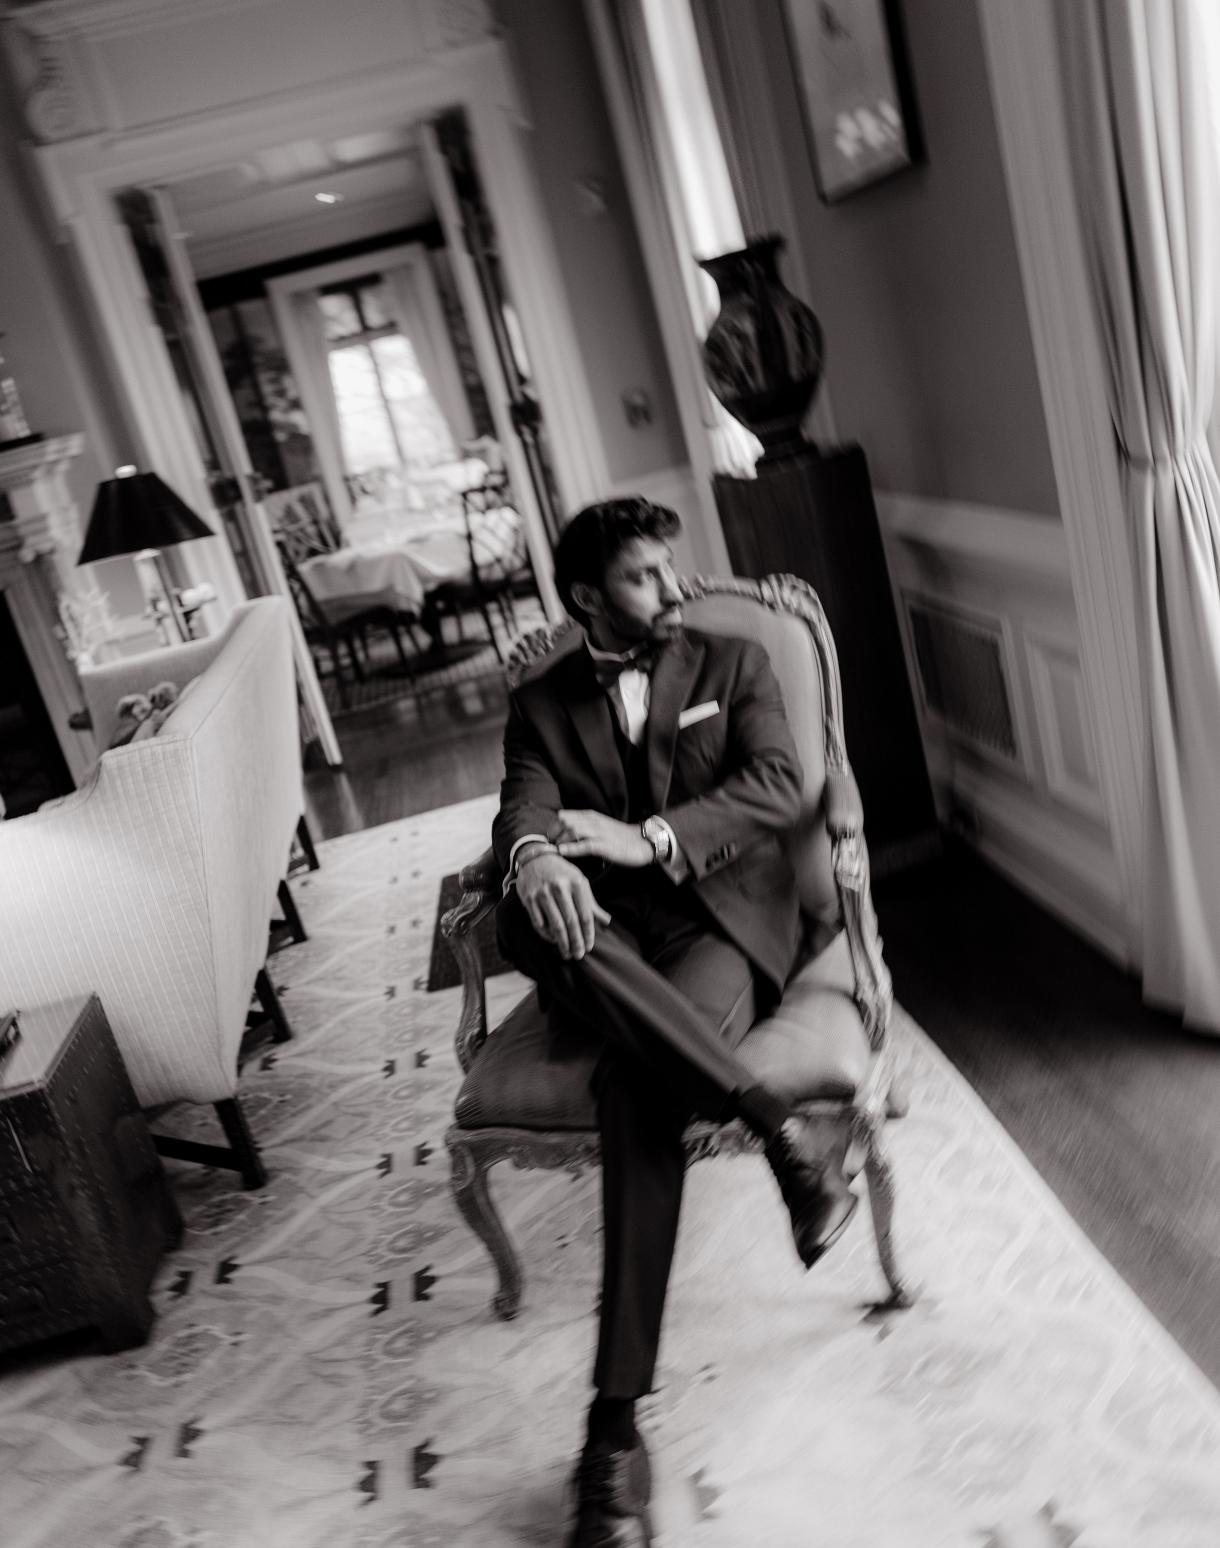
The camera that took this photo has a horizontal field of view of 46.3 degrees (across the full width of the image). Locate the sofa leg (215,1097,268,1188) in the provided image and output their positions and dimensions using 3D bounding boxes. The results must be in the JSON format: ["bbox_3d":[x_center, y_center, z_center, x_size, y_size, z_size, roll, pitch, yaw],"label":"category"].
[{"bbox_3d":[-0.746,0.748,2.881,0.045,0.196,0.043,-16,15,-4],"label":"sofa leg"}]

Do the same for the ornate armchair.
[{"bbox_3d":[0.099,0.243,2.334,0.700,1.020,0.710,-9,16,19],"label":"ornate armchair"}]

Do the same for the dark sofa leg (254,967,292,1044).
[{"bbox_3d":[-0.850,0.581,3.577,0.045,0.195,0.043,-16,15,-4],"label":"dark sofa leg"}]

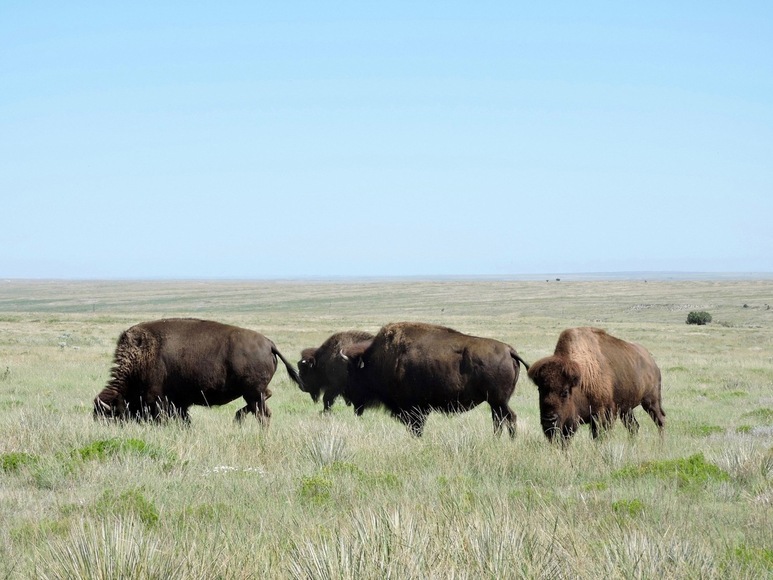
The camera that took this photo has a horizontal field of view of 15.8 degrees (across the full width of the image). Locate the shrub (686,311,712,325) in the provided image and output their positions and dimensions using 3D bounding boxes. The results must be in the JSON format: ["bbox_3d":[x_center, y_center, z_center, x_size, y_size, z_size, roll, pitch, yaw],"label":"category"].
[{"bbox_3d":[16.817,1.504,150.000,1.400,0.760,1.300,0,0,0],"label":"shrub"}]

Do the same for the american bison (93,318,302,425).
[{"bbox_3d":[-2.674,1.210,39.500,2.900,1.600,0.900,0,0,5],"label":"american bison"}]

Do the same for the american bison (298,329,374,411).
[{"bbox_3d":[-0.290,1.314,44.200,2.300,1.370,0.750,0,0,-19],"label":"american bison"}]

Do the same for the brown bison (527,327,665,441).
[{"bbox_3d":[2.861,1.276,37.500,0.870,1.570,2.450,0,0,34],"label":"brown bison"}]

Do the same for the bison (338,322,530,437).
[{"bbox_3d":[0.653,1.232,38.000,2.600,1.580,0.900,0,0,6],"label":"bison"}]

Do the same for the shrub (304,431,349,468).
[{"bbox_3d":[-0.688,1.828,32.000,0.500,0.440,0.500,0,0,0],"label":"shrub"}]

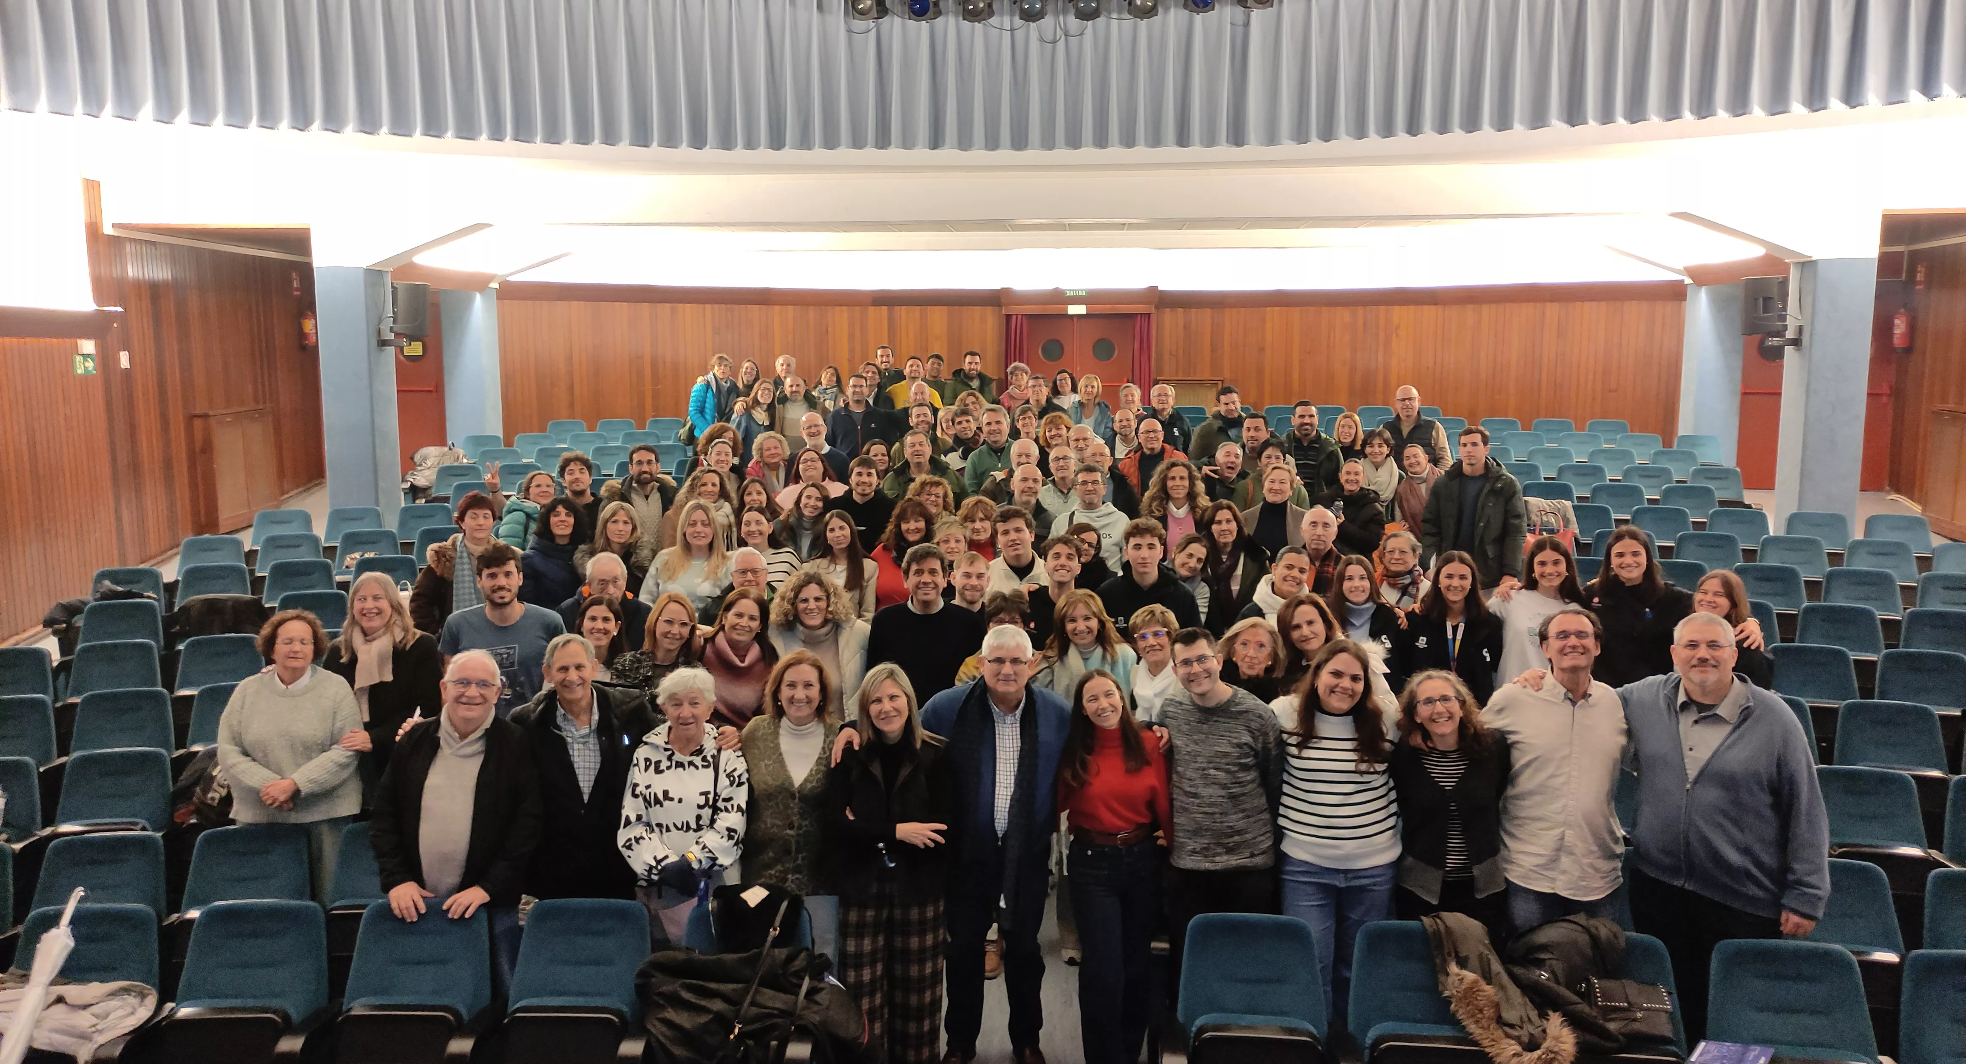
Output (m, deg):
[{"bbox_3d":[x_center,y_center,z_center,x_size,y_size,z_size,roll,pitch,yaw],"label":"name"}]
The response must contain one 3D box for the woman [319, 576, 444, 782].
[{"bbox_3d":[-2.505,1.003,5.947,0.530,1.690,0.350,-3,8,-20],"label":"woman"}]

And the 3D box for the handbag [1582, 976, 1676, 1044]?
[{"bbox_3d":[2.039,1.488,4.453,0.270,0.180,0.100,1,-14,10],"label":"handbag"}]

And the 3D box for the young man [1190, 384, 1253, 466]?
[{"bbox_3d":[2.091,-0.348,12.321,0.570,1.813,0.380,0,8,-3],"label":"young man"}]

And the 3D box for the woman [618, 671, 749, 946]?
[{"bbox_3d":[-1.063,1.283,5.187,0.480,1.602,0.360,-1,8,-7],"label":"woman"}]

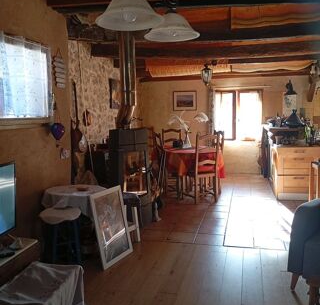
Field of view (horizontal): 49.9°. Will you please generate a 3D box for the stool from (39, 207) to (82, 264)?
[{"bbox_3d":[-0.916,0.812,3.156,0.370,0.500,0.370,1,7,14],"label":"stool"}]

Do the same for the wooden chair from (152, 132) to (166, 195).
[{"bbox_3d":[0.196,0.167,6.066,0.470,1.040,0.430,-3,7,-16],"label":"wooden chair"}]

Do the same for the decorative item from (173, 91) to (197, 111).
[{"bbox_3d":[0.566,-1.152,7.743,0.538,0.430,0.030,1,7,14],"label":"decorative item"}]

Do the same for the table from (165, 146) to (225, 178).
[{"bbox_3d":[0.564,0.321,5.958,1.040,0.750,1.040,1,7,14],"label":"table"}]

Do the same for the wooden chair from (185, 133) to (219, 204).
[{"bbox_3d":[0.671,0.243,5.400,0.430,1.050,0.470,-3,7,-18],"label":"wooden chair"}]

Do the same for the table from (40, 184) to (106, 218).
[{"bbox_3d":[-0.823,0.701,3.450,0.620,0.640,0.620,1,7,14],"label":"table"}]

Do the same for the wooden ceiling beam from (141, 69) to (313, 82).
[{"bbox_3d":[1.269,-1.668,7.363,3.628,0.170,0.170,1,7,14],"label":"wooden ceiling beam"}]

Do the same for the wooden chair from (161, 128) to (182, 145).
[{"bbox_3d":[0.191,0.112,6.517,0.430,1.040,0.470,1,7,10],"label":"wooden chair"}]

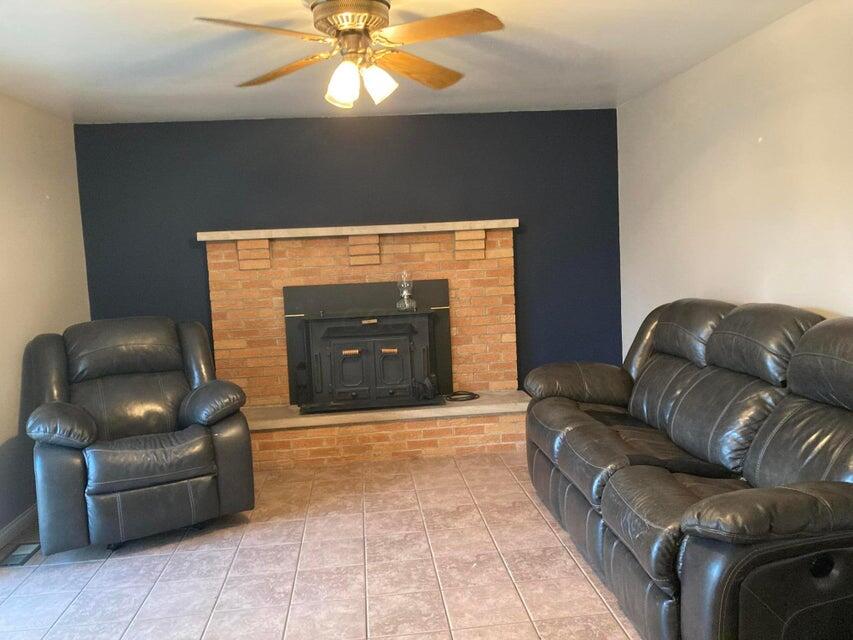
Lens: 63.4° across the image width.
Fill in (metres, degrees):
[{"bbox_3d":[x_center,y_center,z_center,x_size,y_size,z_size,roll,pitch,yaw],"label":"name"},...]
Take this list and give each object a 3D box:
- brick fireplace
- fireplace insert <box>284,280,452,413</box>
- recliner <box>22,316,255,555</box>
[{"bbox_3d":[-0.402,0.136,4.769,2.241,1.562,0.564,-3,6,-5],"label":"brick fireplace"},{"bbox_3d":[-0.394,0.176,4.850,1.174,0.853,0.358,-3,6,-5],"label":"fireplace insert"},{"bbox_3d":[-1.598,0.539,3.832,1.020,1.055,0.930,-6,6,-28],"label":"recliner"}]

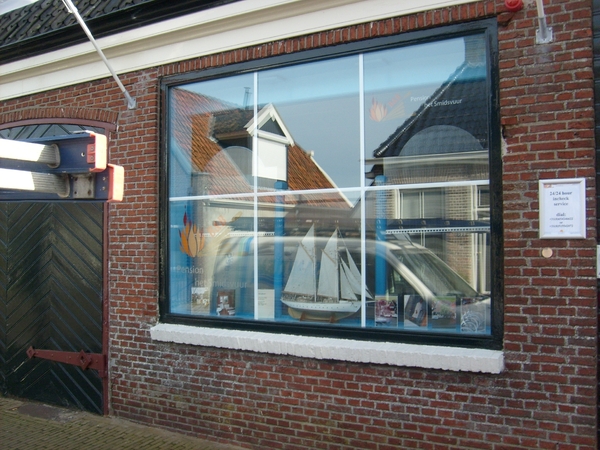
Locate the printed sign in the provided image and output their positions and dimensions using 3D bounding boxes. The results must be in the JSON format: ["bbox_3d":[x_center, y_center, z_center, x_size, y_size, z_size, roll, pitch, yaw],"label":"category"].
[{"bbox_3d":[1.478,-0.089,3.414,0.240,0.335,0.020,-1,-2,28],"label":"printed sign"}]

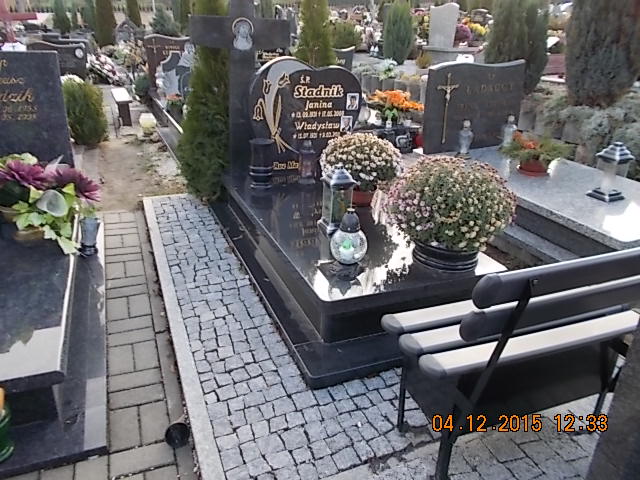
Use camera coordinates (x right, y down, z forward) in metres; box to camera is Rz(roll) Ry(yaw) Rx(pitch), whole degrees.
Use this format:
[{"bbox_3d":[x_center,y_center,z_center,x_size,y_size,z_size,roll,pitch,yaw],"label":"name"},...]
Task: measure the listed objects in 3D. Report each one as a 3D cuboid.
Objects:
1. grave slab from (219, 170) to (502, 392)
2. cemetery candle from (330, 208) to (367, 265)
[{"bbox_3d":[0.130,-0.033,3.121,1.319,0.268,2.332,-7,25,-22],"label":"grave slab"},{"bbox_3d":[0.150,-0.021,2.409,0.188,0.276,0.188,3,23,-1],"label":"cemetery candle"}]

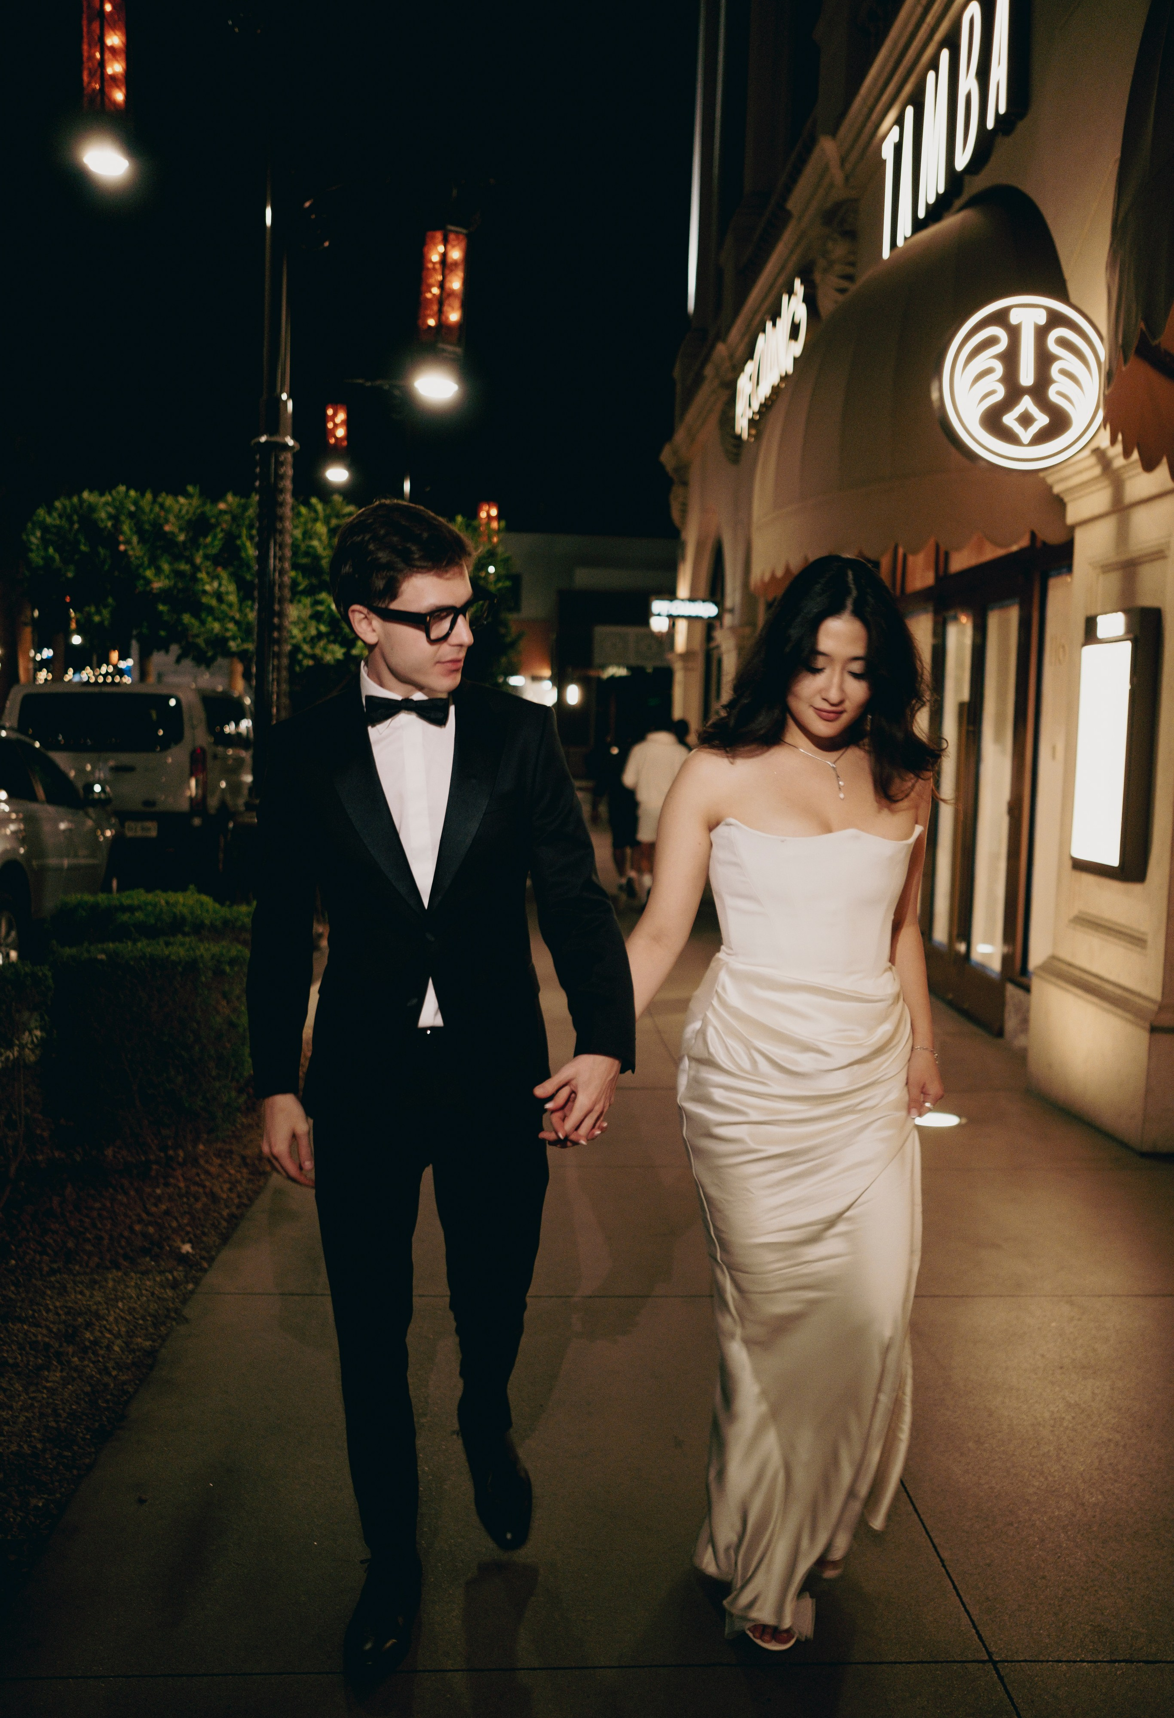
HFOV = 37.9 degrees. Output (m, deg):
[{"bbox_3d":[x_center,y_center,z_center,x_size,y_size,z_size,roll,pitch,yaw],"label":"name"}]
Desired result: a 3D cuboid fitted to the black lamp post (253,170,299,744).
[{"bbox_3d":[-1.970,-2.040,10.813,0.280,5.300,0.280,1,4,-2],"label":"black lamp post"}]

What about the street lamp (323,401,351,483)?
[{"bbox_3d":[-3.757,-6.255,25.683,0.380,1.159,0.360,1,4,-2],"label":"street lamp"}]

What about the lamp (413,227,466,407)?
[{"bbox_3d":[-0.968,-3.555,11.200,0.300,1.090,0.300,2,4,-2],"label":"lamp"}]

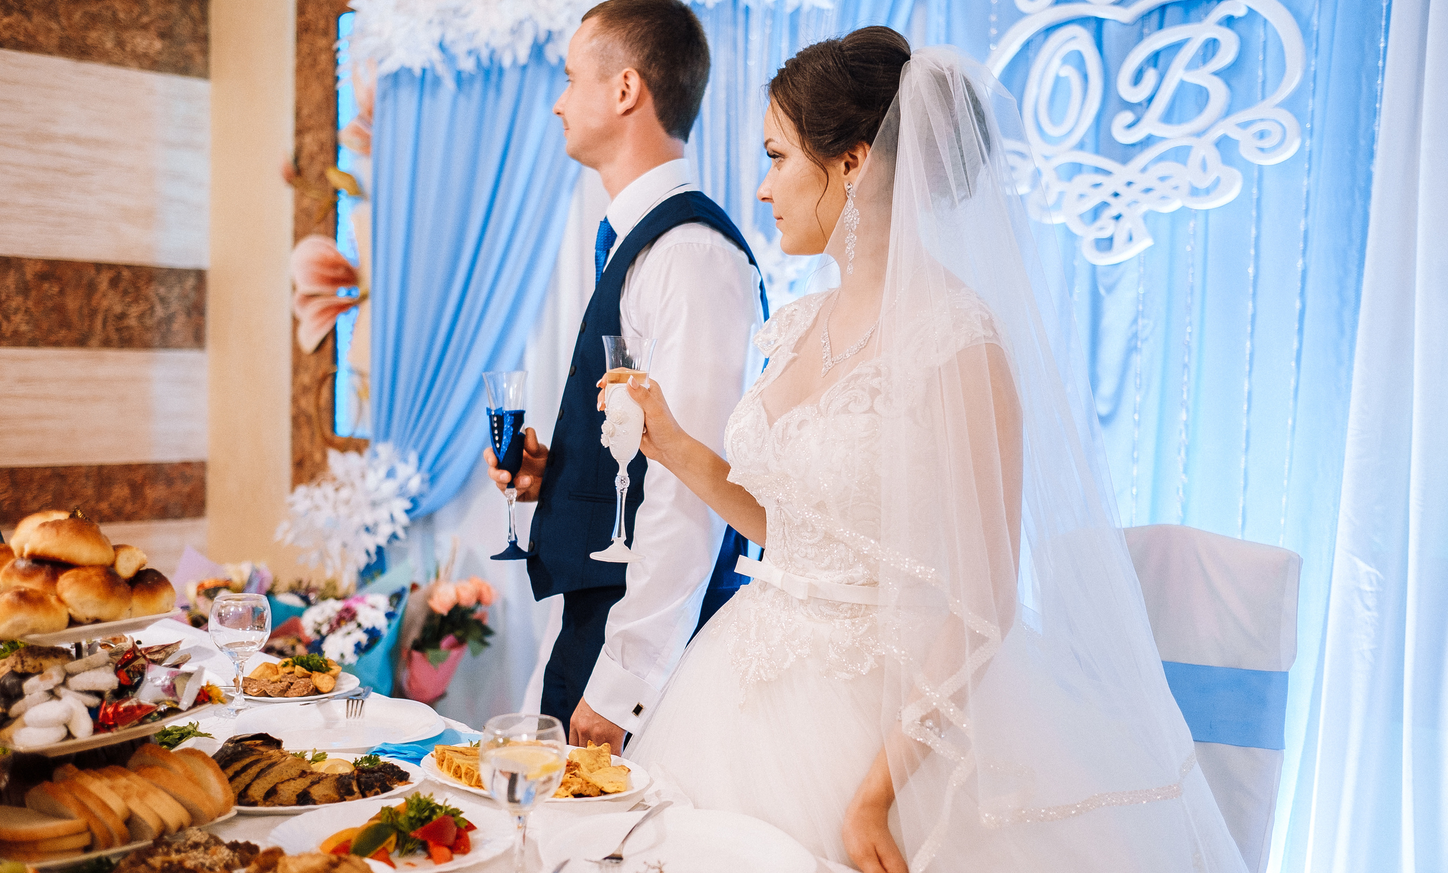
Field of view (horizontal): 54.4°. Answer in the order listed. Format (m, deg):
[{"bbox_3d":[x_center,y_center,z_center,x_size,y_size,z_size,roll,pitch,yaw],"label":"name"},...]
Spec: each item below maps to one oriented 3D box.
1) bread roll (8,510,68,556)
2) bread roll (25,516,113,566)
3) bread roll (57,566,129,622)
[{"bbox_3d":[-0.737,0.107,1.530,0.090,0.052,0.078,2,3,0],"label":"bread roll"},{"bbox_3d":[-0.685,0.109,1.470,0.092,0.054,0.078,2,3,0],"label":"bread roll"},{"bbox_3d":[-0.659,0.165,1.470,0.080,0.060,0.080,2,3,0],"label":"bread roll"}]

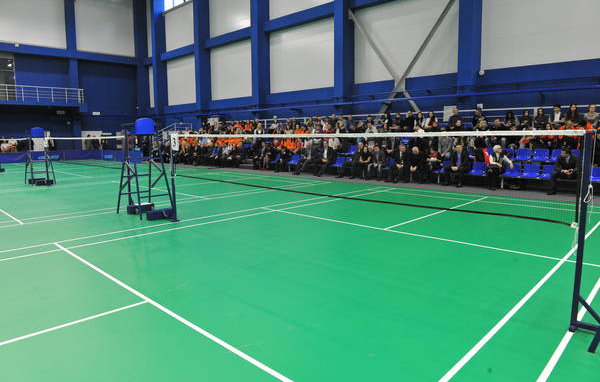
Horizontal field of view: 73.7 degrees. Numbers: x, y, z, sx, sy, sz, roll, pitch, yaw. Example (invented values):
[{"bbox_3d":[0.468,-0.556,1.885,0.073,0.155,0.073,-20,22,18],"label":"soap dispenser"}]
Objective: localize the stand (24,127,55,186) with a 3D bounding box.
[{"bbox_3d":[-9.159,-1.213,13.981,1.090,1.930,0.780,7,11,44],"label":"stand"}]

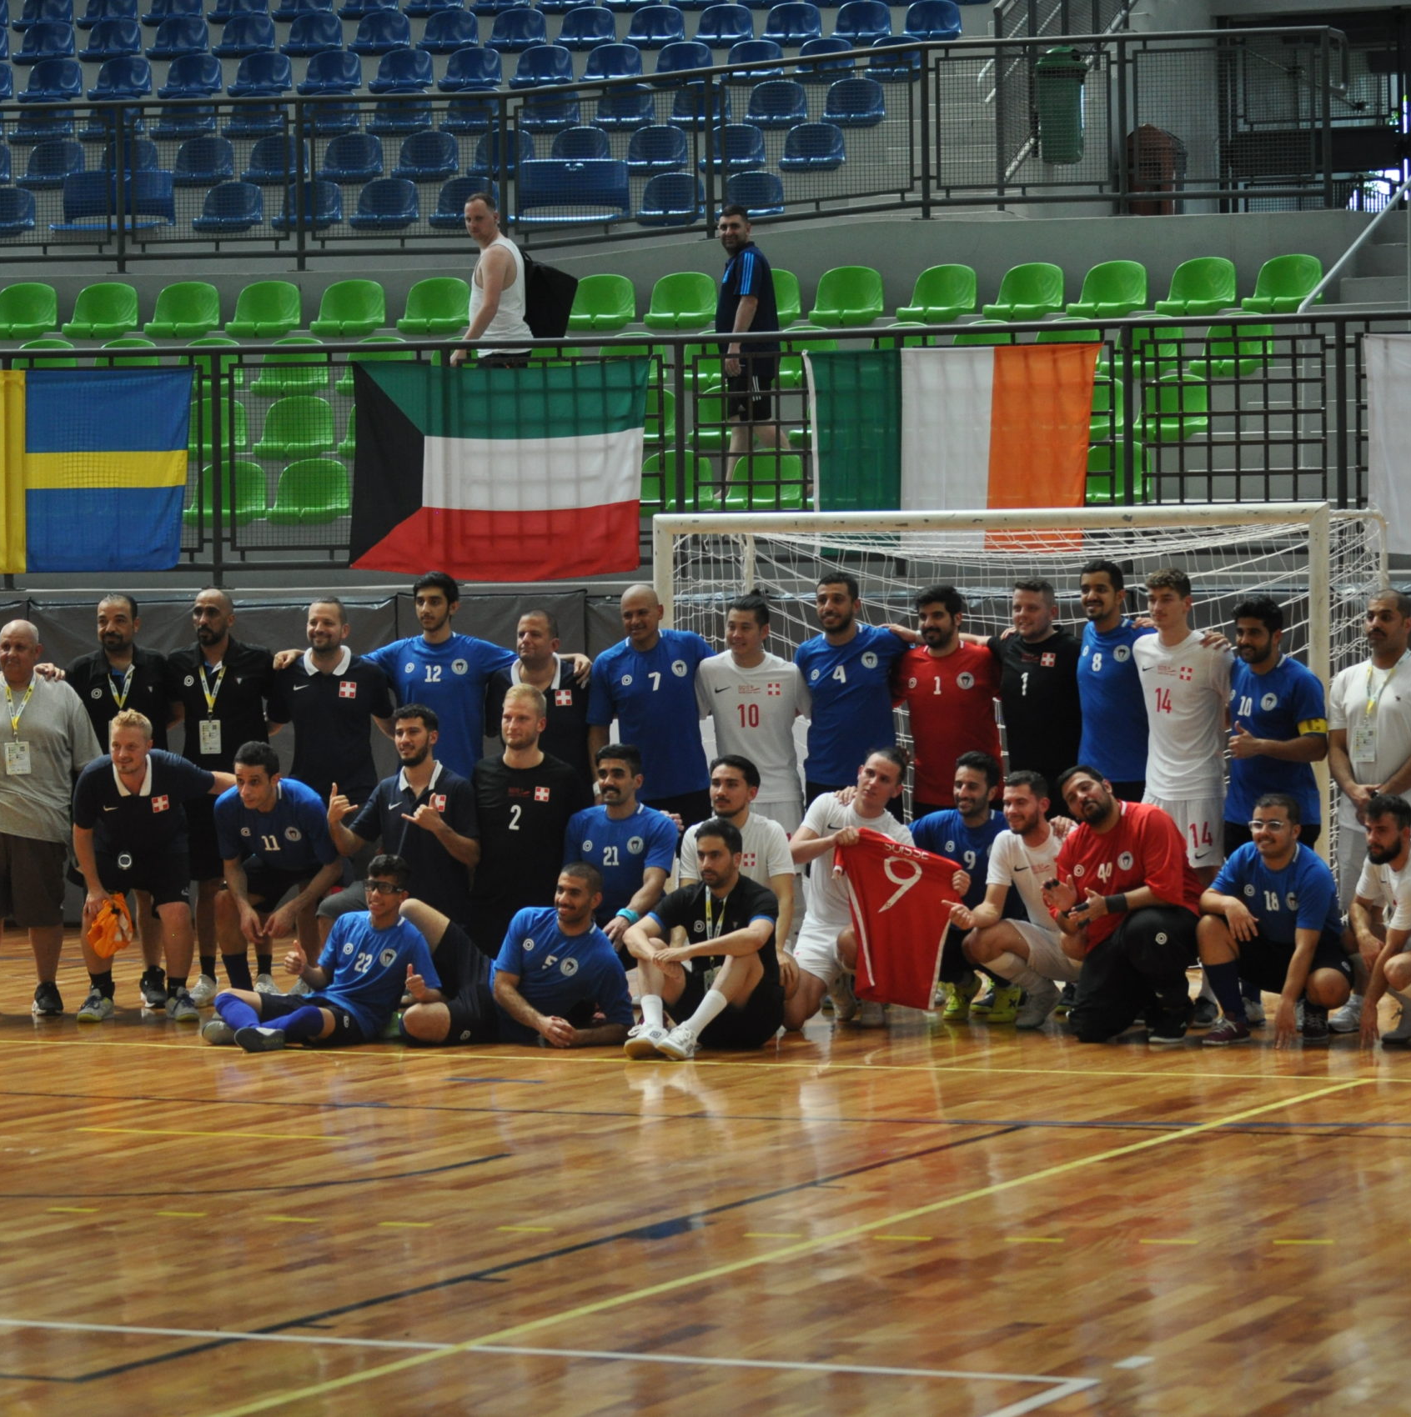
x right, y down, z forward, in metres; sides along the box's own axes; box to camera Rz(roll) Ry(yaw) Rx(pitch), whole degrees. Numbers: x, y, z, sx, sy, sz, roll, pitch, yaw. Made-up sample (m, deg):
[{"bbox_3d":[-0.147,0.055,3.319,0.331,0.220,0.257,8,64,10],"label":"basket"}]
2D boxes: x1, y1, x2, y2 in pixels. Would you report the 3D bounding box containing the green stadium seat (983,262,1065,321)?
[{"bbox_3d":[1.901,-2.481,28.900,0.425,0.340,0.410,0,1,17],"label":"green stadium seat"}]

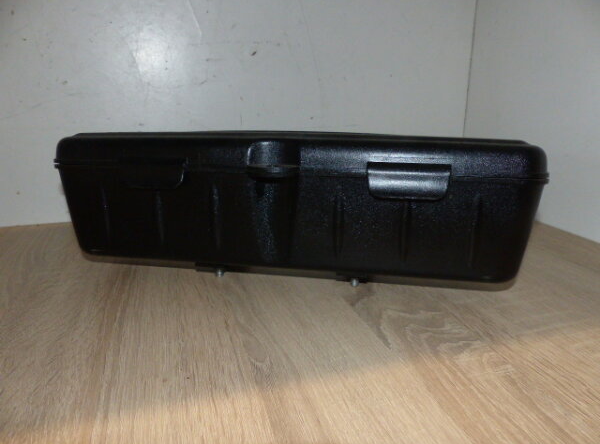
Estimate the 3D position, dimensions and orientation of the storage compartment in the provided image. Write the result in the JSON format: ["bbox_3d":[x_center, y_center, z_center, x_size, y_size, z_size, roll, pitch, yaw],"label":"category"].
[{"bbox_3d":[-0.001,-0.027,0.438,0.385,0.122,0.188,3,14,11],"label":"storage compartment"}]

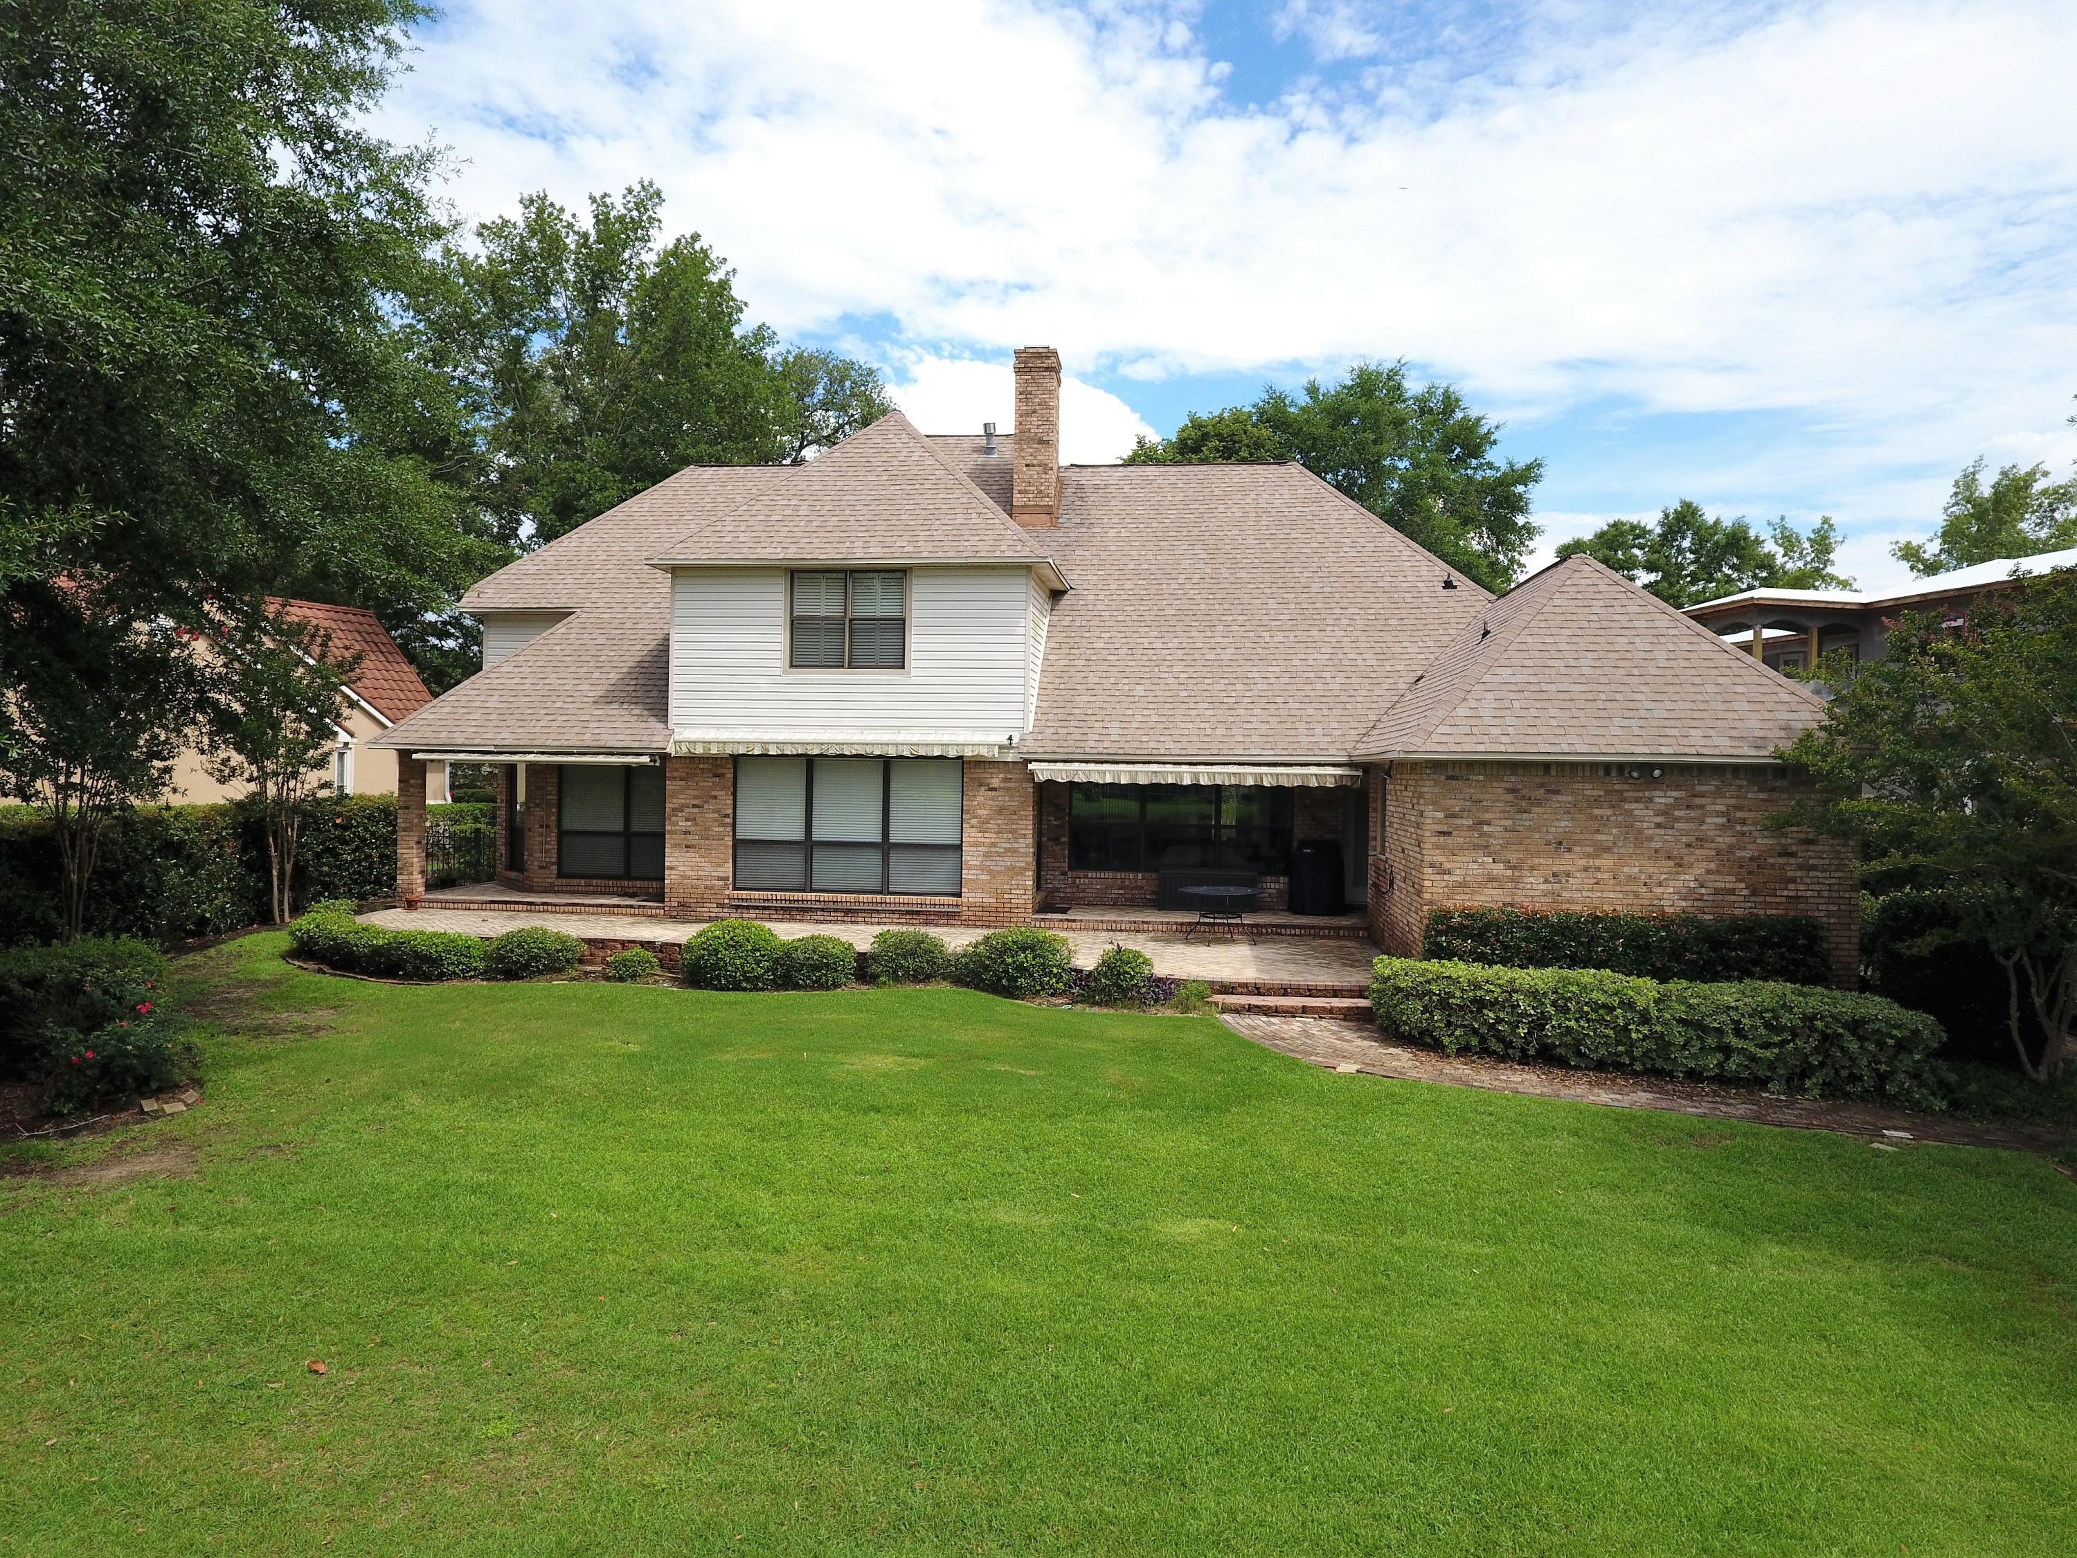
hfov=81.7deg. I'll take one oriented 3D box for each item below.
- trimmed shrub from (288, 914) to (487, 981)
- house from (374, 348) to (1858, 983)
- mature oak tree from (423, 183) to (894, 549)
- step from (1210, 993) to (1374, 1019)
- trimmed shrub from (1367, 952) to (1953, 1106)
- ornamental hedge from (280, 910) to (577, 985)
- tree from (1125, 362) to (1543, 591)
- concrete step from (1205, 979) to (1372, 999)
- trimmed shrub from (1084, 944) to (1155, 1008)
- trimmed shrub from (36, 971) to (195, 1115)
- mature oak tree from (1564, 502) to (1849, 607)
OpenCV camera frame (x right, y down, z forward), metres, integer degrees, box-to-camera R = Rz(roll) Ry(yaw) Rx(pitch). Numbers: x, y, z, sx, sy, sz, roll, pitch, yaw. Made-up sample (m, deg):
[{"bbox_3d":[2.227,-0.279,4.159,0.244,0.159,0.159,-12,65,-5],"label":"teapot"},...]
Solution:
[{"bbox_3d":[-8.628,2.174,16.140,3.900,0.560,1.300,1,0,31],"label":"trimmed shrub"},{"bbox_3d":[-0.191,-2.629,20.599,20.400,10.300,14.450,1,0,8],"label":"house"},{"bbox_3d":[-10.032,-6.769,31.975,12.549,18.260,12.549,1,0,8],"label":"mature oak tree"},{"bbox_3d":[2.792,2.515,13.143,1.950,0.150,0.420,1,0,8],"label":"step"},{"bbox_3d":[5.615,2.304,11.281,4.600,0.780,1.150,1,0,29],"label":"trimmed shrub"},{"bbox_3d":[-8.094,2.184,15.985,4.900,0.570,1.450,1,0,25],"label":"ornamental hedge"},{"bbox_3d":[9.467,-5.254,37.981,13.258,15.848,13.258,1,0,8],"label":"tree"},{"bbox_3d":[2.842,2.359,13.479,1.950,0.160,0.360,1,0,8],"label":"concrete step"},{"bbox_3d":[1.002,2.276,14.101,0.820,0.640,0.800,1,0,8],"label":"trimmed shrub"},{"bbox_3d":[-7.338,2.041,9.508,1.050,0.960,1.000,1,0,-32],"label":"trimmed shrub"},{"bbox_3d":[28.420,-4.440,50.984,12.621,14.770,11.990,1,0,8],"label":"mature oak tree"}]

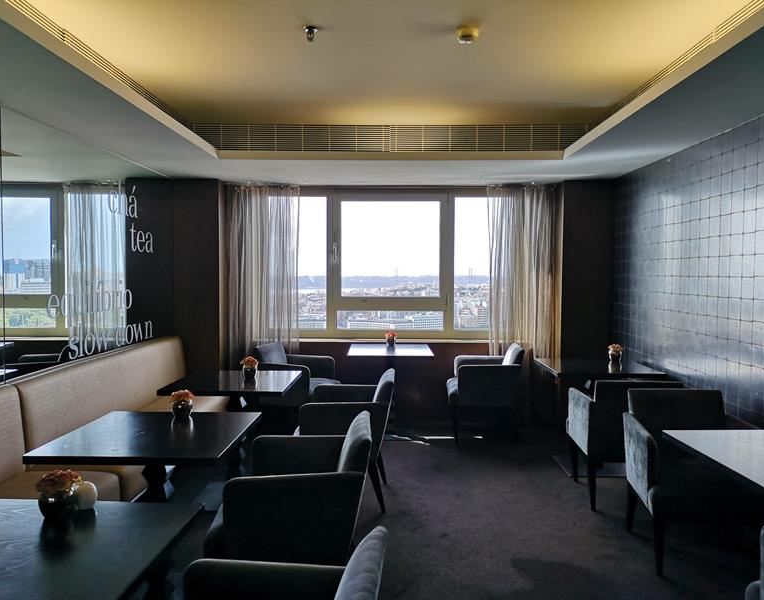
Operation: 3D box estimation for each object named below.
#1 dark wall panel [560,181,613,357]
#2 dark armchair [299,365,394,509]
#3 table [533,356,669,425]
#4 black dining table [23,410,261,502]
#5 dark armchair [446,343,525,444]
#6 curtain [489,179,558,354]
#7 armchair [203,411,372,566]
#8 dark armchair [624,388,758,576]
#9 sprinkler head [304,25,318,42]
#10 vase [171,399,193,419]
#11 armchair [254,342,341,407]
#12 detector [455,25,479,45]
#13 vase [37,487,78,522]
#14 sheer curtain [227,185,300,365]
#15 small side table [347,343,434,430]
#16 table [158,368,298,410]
[{"bbox_3d":[1.846,0.057,5.687,0.460,2.260,0.100,0,3,1],"label":"dark wall panel"},{"bbox_3d":[-0.243,0.867,3.960,0.635,0.785,0.590,0,3,1],"label":"dark armchair"},{"bbox_3d":[1.572,0.858,4.606,0.738,0.748,0.747,0,3,1],"label":"table"},{"bbox_3d":[-0.974,0.943,2.729,0.740,0.740,0.765,0,3,1],"label":"black dining table"},{"bbox_3d":[0.853,0.795,5.364,0.624,0.797,0.564,0,3,1],"label":"dark armchair"},{"bbox_3d":[1.250,0.079,5.572,0.643,2.213,0.129,0,3,1],"label":"curtain"},{"bbox_3d":[-0.362,0.910,2.654,0.643,0.797,0.564,0,3,-2],"label":"armchair"},{"bbox_3d":[1.605,0.908,3.203,0.590,0.785,0.640,0,3,1],"label":"dark armchair"},{"bbox_3d":[-0.332,-1.265,2.964,0.060,0.070,0.060,0,3,1],"label":"sprinkler head"},{"bbox_3d":[-0.951,0.503,2.933,0.096,0.083,0.096,0,3,1],"label":"vase"},{"bbox_3d":[-0.718,0.788,5.291,0.624,0.797,0.564,1,3,19],"label":"armchair"},{"bbox_3d":[0.388,-1.203,2.828,0.101,0.054,0.101,0,3,1],"label":"detector"},{"bbox_3d":[-0.919,0.569,1.775,0.112,0.094,0.112,0,3,1],"label":"vase"},{"bbox_3d":[-1.114,0.026,5.905,0.710,2.200,0.130,0,3,1],"label":"sheer curtain"},{"bbox_3d":[0.075,0.816,5.583,0.735,0.740,0.760,0,3,1],"label":"small side table"},{"bbox_3d":[-0.915,0.874,3.936,0.713,0.748,0.747,0,3,1],"label":"table"}]

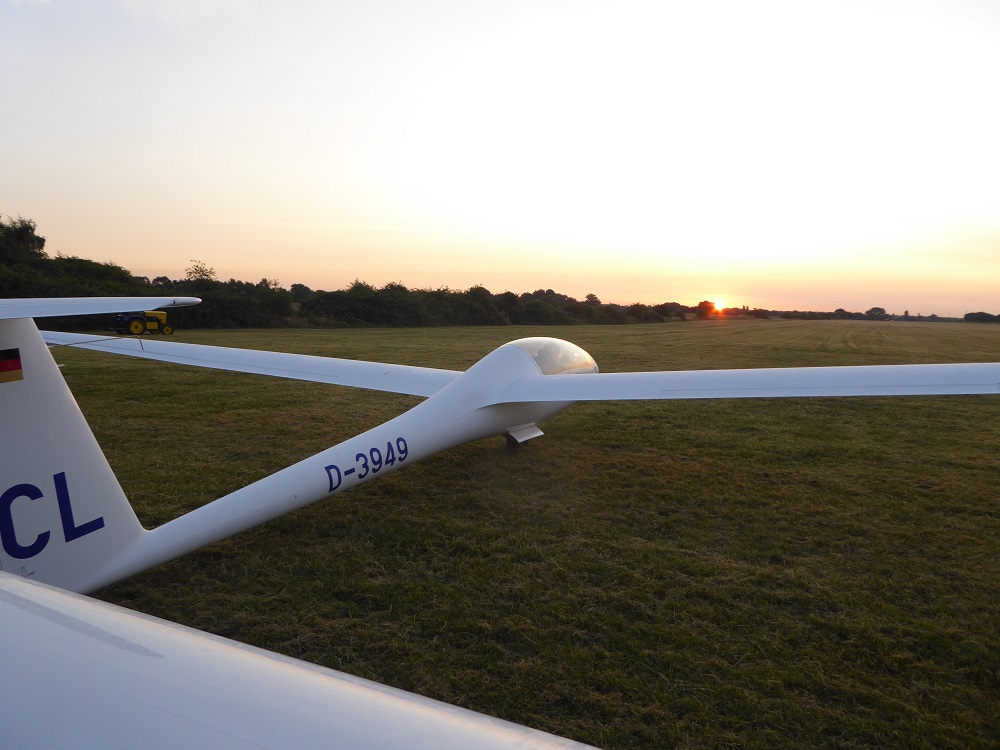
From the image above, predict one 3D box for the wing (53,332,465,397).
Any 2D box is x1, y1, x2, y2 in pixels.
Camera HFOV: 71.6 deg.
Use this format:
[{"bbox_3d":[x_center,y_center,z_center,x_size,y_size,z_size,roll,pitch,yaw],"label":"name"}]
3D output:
[{"bbox_3d":[-3.535,-0.239,7.973,6.915,0.165,0.920,6,13,24],"label":"wing"}]

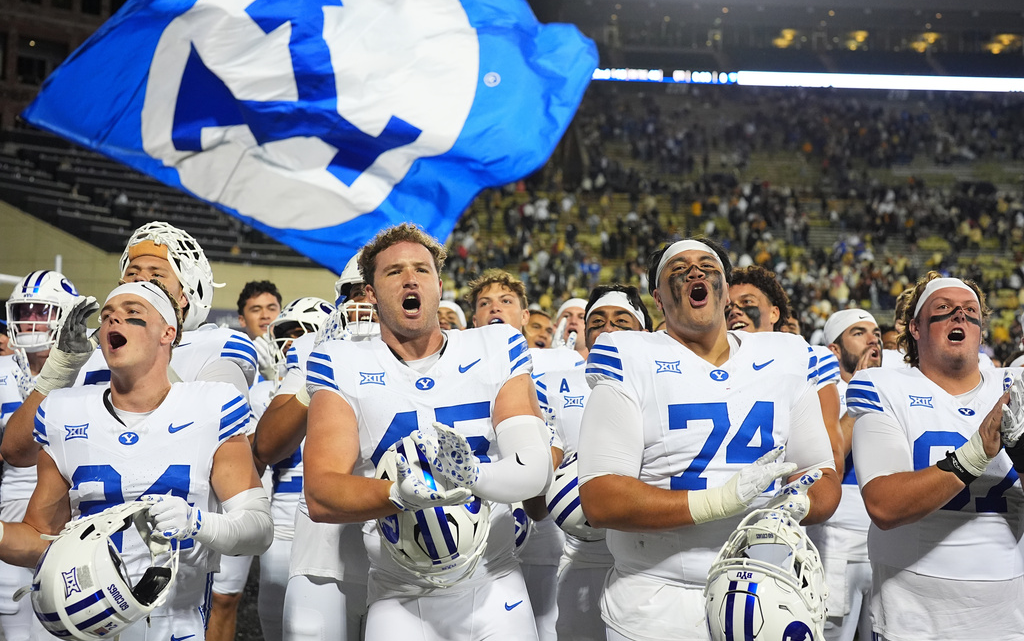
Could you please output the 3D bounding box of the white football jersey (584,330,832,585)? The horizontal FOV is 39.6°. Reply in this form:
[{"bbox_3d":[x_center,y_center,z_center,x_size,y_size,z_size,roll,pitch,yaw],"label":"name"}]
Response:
[{"bbox_3d":[0.463,0.330,3.380,0.570,0.610,0.340,0,-1,-9],"label":"white football jersey"}]

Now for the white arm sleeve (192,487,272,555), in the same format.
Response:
[{"bbox_3d":[-0.630,0.450,3.220,0.130,0.160,0.270,-1,-1,42],"label":"white arm sleeve"}]

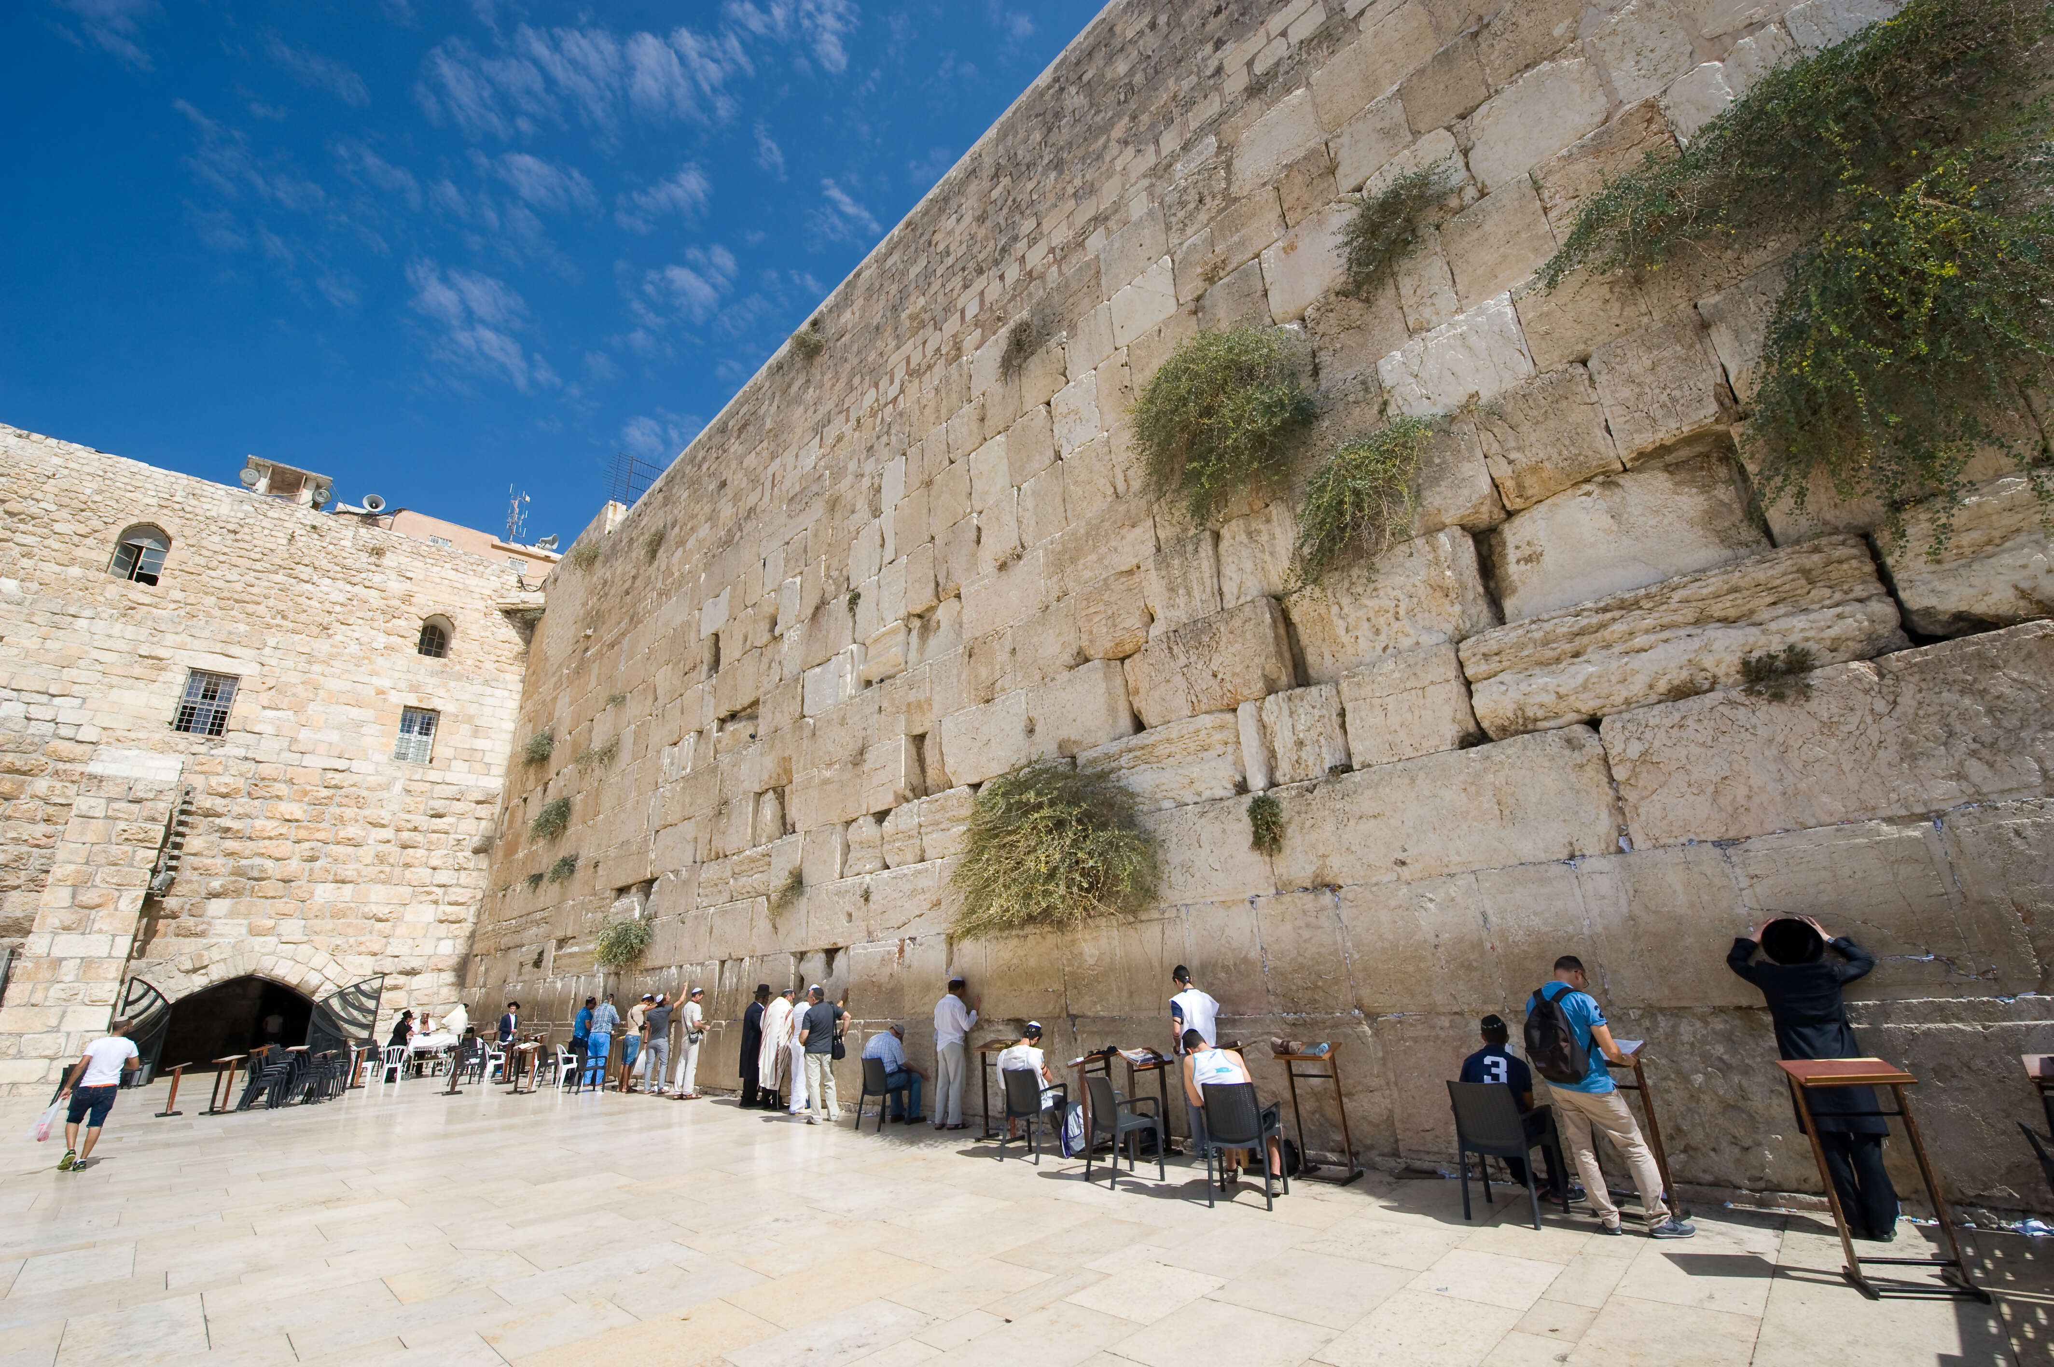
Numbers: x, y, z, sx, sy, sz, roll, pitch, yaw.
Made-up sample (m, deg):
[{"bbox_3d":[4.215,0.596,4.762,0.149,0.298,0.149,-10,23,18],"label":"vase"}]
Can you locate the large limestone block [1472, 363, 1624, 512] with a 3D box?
[{"bbox_3d":[5.119,-2.244,7.777,0.950,1.148,0.700,-20,-26,38],"label":"large limestone block"}]

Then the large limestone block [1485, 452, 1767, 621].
[{"bbox_3d":[5.342,-1.177,7.192,1.890,0.965,0.750,-21,-27,40],"label":"large limestone block"}]

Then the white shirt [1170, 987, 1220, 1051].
[{"bbox_3d":[1.689,3.358,7.942,0.520,0.600,0.300,-2,-20,-2],"label":"white shirt"}]

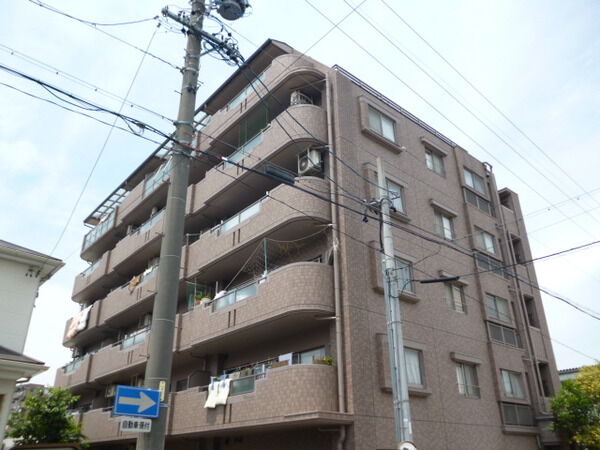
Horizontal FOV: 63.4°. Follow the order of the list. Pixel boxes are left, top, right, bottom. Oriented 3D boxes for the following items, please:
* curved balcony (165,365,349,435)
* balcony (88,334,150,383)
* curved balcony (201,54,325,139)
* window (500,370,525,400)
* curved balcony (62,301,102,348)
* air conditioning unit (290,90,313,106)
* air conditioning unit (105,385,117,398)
[{"bbox_3d":[-1.631,5.527,14.828,1.300,1.420,7.650,20,-33,-35],"label":"curved balcony"},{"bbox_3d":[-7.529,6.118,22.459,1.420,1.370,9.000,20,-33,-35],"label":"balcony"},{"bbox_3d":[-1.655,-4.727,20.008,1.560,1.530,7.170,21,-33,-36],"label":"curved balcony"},{"bbox_3d":[7.571,5.652,17.240,1.350,0.950,0.120,20,-33,-35],"label":"window"},{"bbox_3d":[-12.318,6.114,28.838,1.420,1.370,6.100,20,-33,-35],"label":"curved balcony"},{"bbox_3d":[0.022,-4.521,17.580,0.300,0.580,0.770,20,-33,-35],"label":"air conditioning unit"},{"bbox_3d":[-8.768,7.774,22.696,0.300,0.580,0.750,20,-33,-35],"label":"air conditioning unit"}]

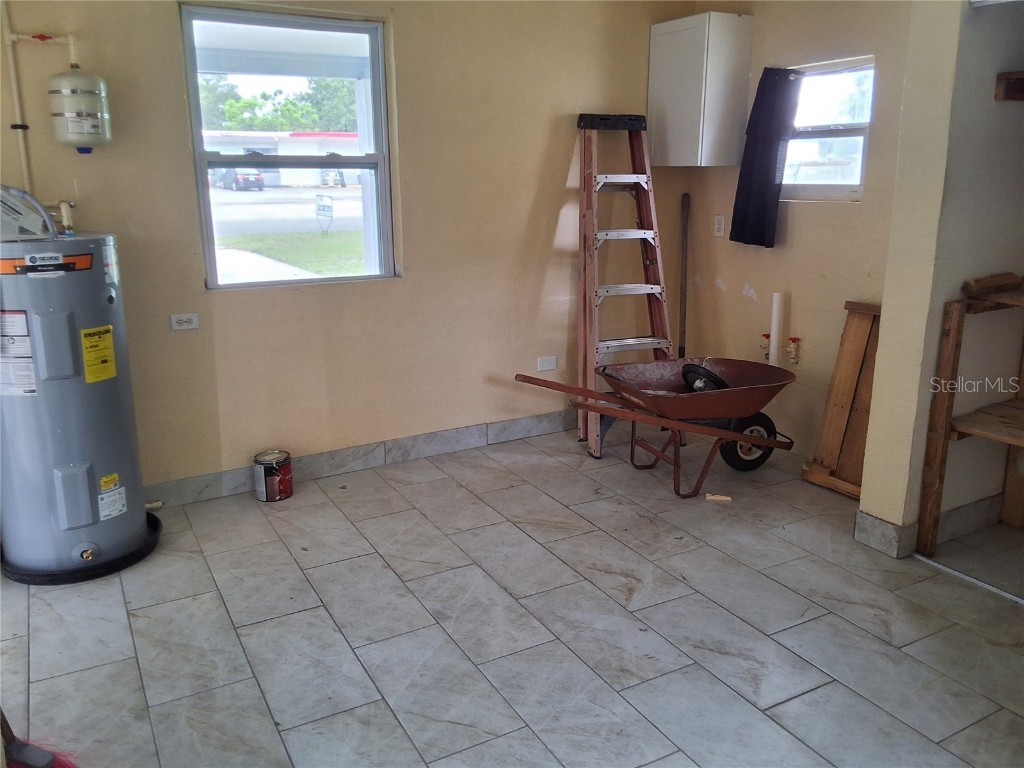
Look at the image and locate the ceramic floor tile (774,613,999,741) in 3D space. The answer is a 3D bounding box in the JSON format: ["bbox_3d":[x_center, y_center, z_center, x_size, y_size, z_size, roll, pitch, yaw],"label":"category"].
[{"bbox_3d":[1.132,0.889,2.563,0.301,0.010,0.607,-8,17,-28],"label":"ceramic floor tile"}]

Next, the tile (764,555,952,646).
[{"bbox_3d":[1.218,0.767,2.970,0.301,0.010,0.604,-8,17,-28],"label":"tile"}]

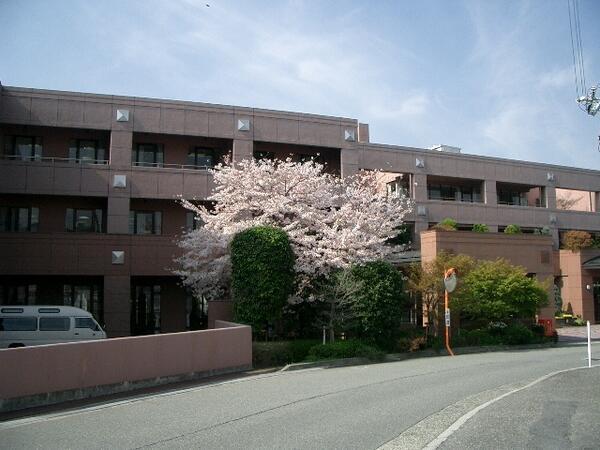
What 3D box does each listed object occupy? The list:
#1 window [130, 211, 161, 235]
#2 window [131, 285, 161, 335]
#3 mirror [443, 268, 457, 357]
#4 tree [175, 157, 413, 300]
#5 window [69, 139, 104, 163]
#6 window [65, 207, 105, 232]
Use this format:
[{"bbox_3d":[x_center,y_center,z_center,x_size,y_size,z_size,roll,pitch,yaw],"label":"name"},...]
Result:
[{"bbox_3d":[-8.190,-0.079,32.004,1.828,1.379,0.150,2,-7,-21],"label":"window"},{"bbox_3d":[-8.144,4.390,31.523,1.750,2.575,0.150,2,-7,-21],"label":"window"},{"bbox_3d":[5.248,3.040,21.200,0.800,3.050,0.450,5,-8,-41],"label":"mirror"},{"bbox_3d":[-0.282,0.672,26.300,9.800,7.100,8.000,0,-6,-6],"label":"tree"},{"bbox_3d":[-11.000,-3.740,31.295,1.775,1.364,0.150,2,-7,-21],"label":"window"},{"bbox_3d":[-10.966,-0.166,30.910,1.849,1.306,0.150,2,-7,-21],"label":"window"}]

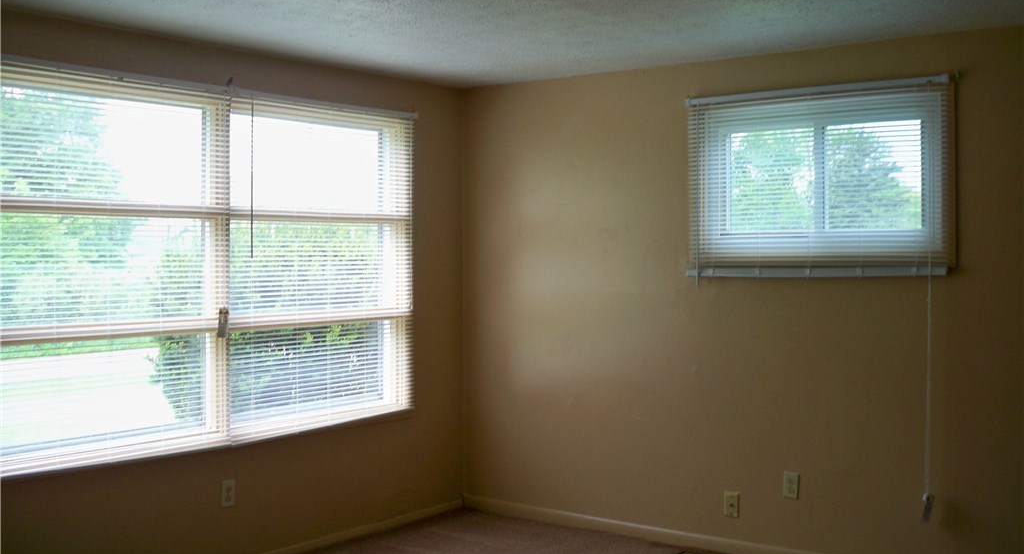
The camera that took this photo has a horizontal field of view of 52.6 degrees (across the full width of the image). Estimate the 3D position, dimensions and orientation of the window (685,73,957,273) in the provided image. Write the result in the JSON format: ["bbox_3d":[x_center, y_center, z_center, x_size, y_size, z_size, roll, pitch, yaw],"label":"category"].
[{"bbox_3d":[1.386,-0.437,4.790,1.240,0.880,0.100,1,2,35],"label":"window"}]

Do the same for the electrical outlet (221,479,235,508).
[{"bbox_3d":[-1.283,0.980,4.690,0.010,0.118,0.072,1,2,38],"label":"electrical outlet"}]

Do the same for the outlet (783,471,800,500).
[{"bbox_3d":[1.315,0.982,4.871,0.072,0.118,0.010,1,2,35],"label":"outlet"}]

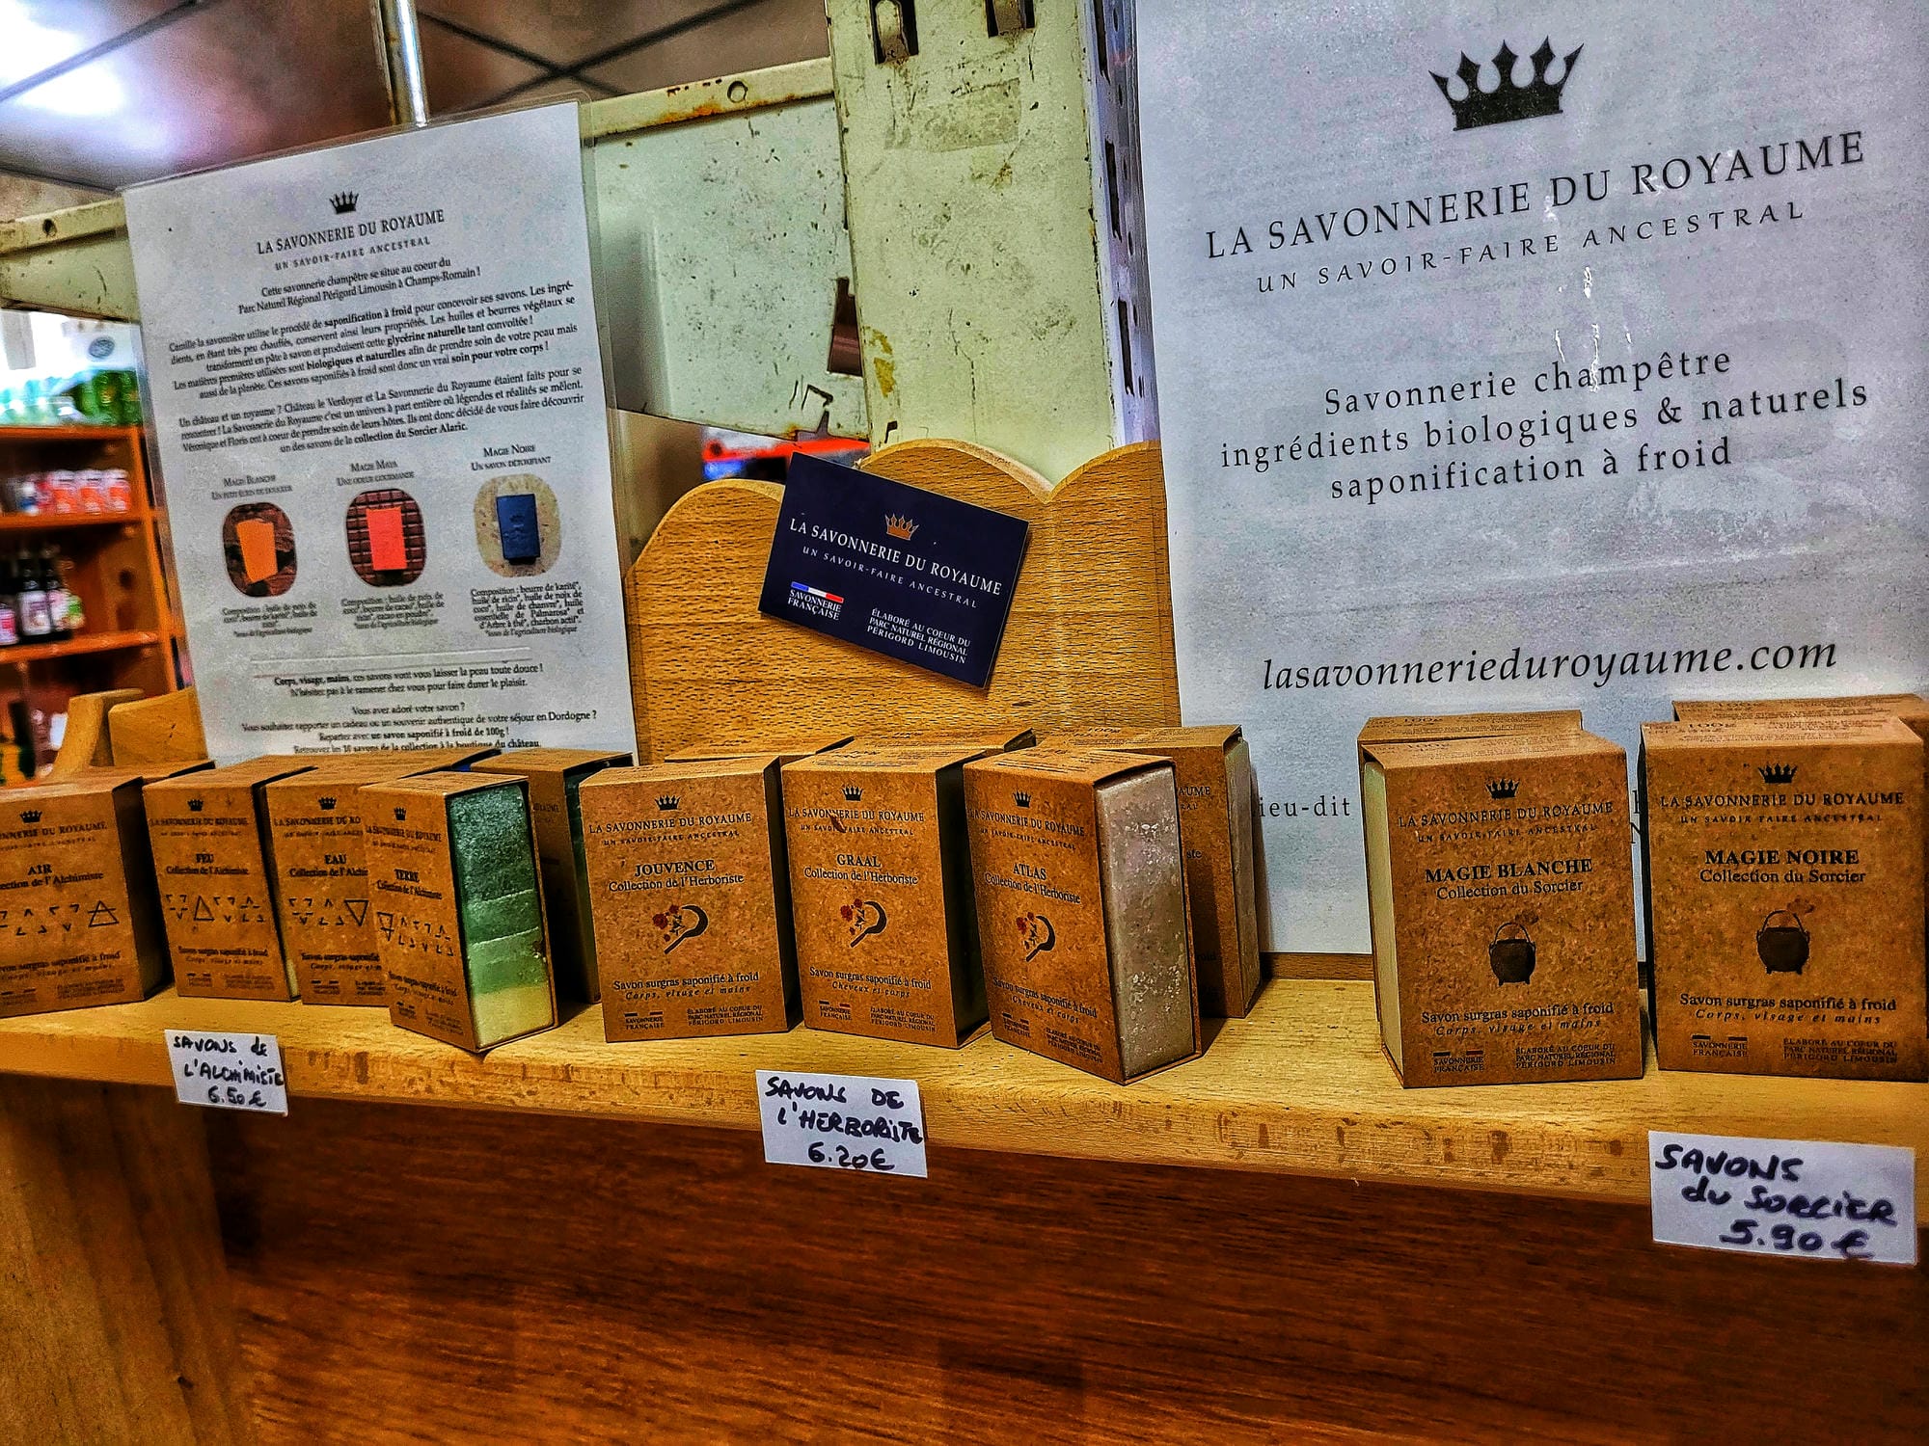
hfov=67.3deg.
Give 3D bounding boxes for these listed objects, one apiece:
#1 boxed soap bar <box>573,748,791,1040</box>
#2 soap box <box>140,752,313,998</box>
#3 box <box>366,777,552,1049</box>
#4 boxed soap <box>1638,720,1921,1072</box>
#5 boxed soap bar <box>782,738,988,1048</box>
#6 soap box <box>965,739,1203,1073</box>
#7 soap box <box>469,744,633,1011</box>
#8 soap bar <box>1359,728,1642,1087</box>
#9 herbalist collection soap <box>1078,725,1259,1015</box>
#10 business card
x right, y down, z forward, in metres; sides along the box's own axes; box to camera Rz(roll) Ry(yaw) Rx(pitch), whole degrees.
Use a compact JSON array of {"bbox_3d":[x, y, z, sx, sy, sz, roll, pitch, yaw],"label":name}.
[{"bbox_3d":[-0.083,0.055,0.449,0.056,0.080,0.028,-5,7,4],"label":"boxed soap bar"},{"bbox_3d":[-0.266,0.060,0.538,0.056,0.080,0.028,-2,8,23],"label":"soap box"},{"bbox_3d":[-0.164,0.059,0.469,0.056,0.080,0.028,1,9,42],"label":"box"},{"bbox_3d":[0.195,0.042,0.348,0.056,0.080,0.028,-2,8,23],"label":"boxed soap"},{"bbox_3d":[-0.021,0.051,0.432,0.056,0.080,0.028,-1,8,33],"label":"boxed soap bar"},{"bbox_3d":[0.032,0.051,0.397,0.028,0.080,0.056,-10,9,-35],"label":"soap box"},{"bbox_3d":[-0.140,0.053,0.508,0.056,0.080,0.028,1,9,40],"label":"soap box"},{"bbox_3d":[0.132,0.046,0.359,0.056,0.080,0.028,-4,7,6],"label":"soap bar"},{"bbox_3d":[0.055,0.044,0.432,0.056,0.080,0.028,-3,7,20],"label":"herbalist collection soap"},{"bbox_3d":[-0.025,-0.050,0.473,0.085,0.055,0.002,19,15,18],"label":"business card"}]

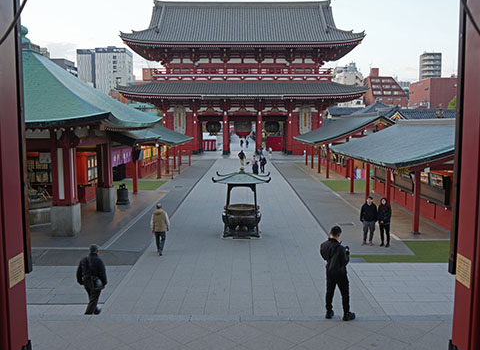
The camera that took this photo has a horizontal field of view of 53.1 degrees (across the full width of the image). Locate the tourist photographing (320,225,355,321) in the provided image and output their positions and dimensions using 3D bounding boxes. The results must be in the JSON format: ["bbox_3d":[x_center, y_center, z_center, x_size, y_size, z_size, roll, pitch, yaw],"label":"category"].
[{"bbox_3d":[1.753,1.757,8.677,0.580,1.720,0.480,4,7,35],"label":"tourist photographing"}]

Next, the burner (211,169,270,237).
[{"bbox_3d":[0.069,0.984,18.298,2.100,2.580,2.100,0,6,0],"label":"burner"}]

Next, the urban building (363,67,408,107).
[{"bbox_3d":[74.903,-37.777,245.417,19.000,33.000,18.000,0,6,0],"label":"urban building"}]

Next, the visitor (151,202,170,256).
[{"bbox_3d":[-2.535,1.730,15.309,0.580,1.710,0.400,0,6,2],"label":"visitor"}]

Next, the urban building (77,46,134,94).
[{"bbox_3d":[-81.139,-50.052,286.372,28.000,49.000,22.000,0,6,-3],"label":"urban building"}]

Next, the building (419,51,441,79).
[{"bbox_3d":[105.357,-45.055,264.771,10.500,43.500,11.000,0,6,0],"label":"building"}]

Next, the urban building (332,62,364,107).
[{"bbox_3d":[51.399,-36.132,229.502,15.500,33.000,15.000,0,6,0],"label":"urban building"}]

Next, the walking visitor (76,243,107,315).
[{"bbox_3d":[-3.166,2.276,10.268,0.580,1.660,0.460,2,6,15],"label":"walking visitor"}]

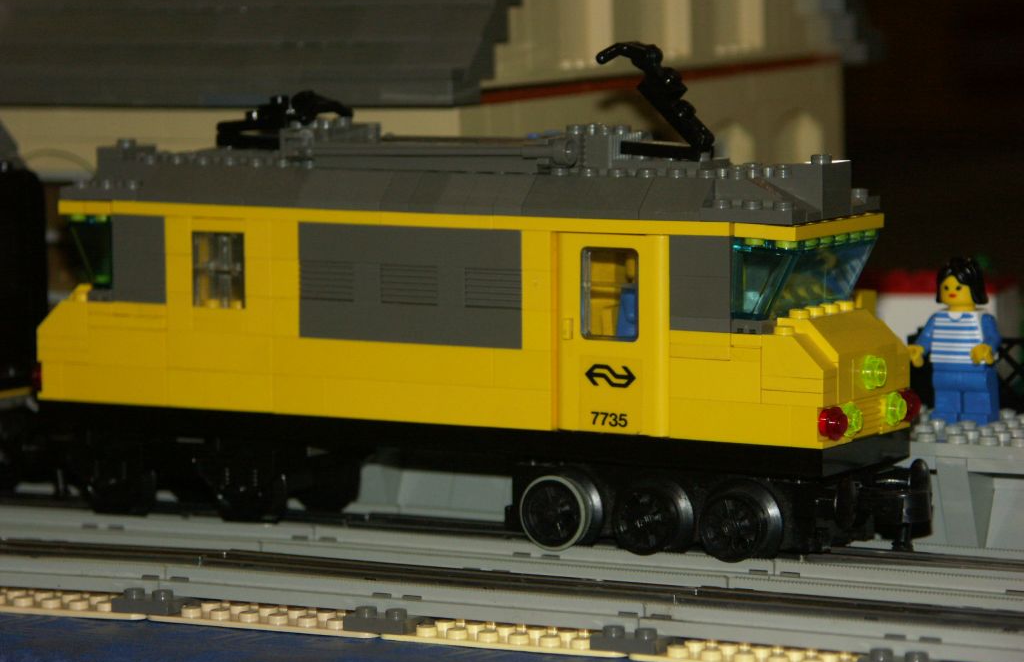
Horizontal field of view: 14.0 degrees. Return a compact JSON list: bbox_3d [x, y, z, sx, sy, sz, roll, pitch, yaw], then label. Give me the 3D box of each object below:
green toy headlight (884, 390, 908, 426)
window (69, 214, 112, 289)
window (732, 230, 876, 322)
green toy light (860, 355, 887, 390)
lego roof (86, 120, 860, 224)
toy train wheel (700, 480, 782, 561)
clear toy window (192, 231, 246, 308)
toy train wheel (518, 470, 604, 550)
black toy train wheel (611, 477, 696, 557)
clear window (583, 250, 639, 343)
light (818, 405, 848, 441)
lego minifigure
[{"bbox_3d":[0.091,0.019,0.994,0.005,0.008,0.008,3,6,30],"label":"green toy headlight"},{"bbox_3d":[-0.096,-0.022,1.083,0.016,0.020,0.048,3,6,30],"label":"window"},{"bbox_3d":[0.070,-0.014,0.990,0.017,0.019,0.048,3,6,30],"label":"window"},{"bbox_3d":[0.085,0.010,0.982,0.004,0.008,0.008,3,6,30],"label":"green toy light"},{"bbox_3d":[-0.013,-0.041,1.036,0.208,0.021,0.048,3,6,30],"label":"lego roof"},{"bbox_3d":[0.054,0.046,0.984,0.020,0.020,0.008,3,6,30],"label":"toy train wheel"},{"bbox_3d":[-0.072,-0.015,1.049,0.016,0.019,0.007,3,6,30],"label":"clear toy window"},{"bbox_3d":[0.012,0.044,1.004,0.019,0.019,0.008,3,6,30],"label":"toy train wheel"},{"bbox_3d":[0.033,0.045,0.992,0.019,0.019,0.008,3,6,30],"label":"black toy train wheel"},{"bbox_3d":[0.024,-0.009,0.995,0.015,0.023,0.004,3,6,30],"label":"clear window"},{"bbox_3d":[0.075,0.021,0.965,0.005,0.008,0.008,3,6,30],"label":"light"},{"bbox_3d":[0.115,0.003,1.061,0.024,0.042,0.016,3,6,30],"label":"lego minifigure"}]

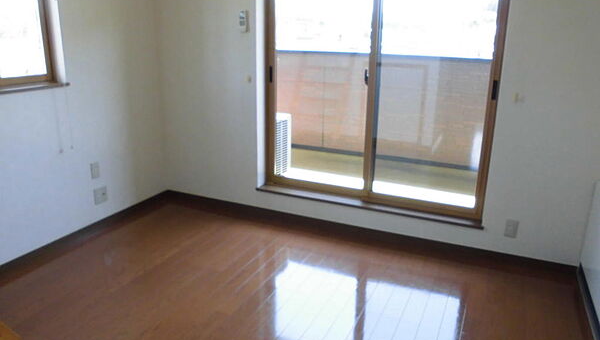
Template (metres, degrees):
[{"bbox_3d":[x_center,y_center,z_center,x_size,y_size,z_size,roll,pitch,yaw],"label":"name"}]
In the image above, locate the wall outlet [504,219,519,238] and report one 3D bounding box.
[{"bbox_3d":[1.335,0.375,2.840,0.070,0.120,0.012,8,18,23],"label":"wall outlet"}]

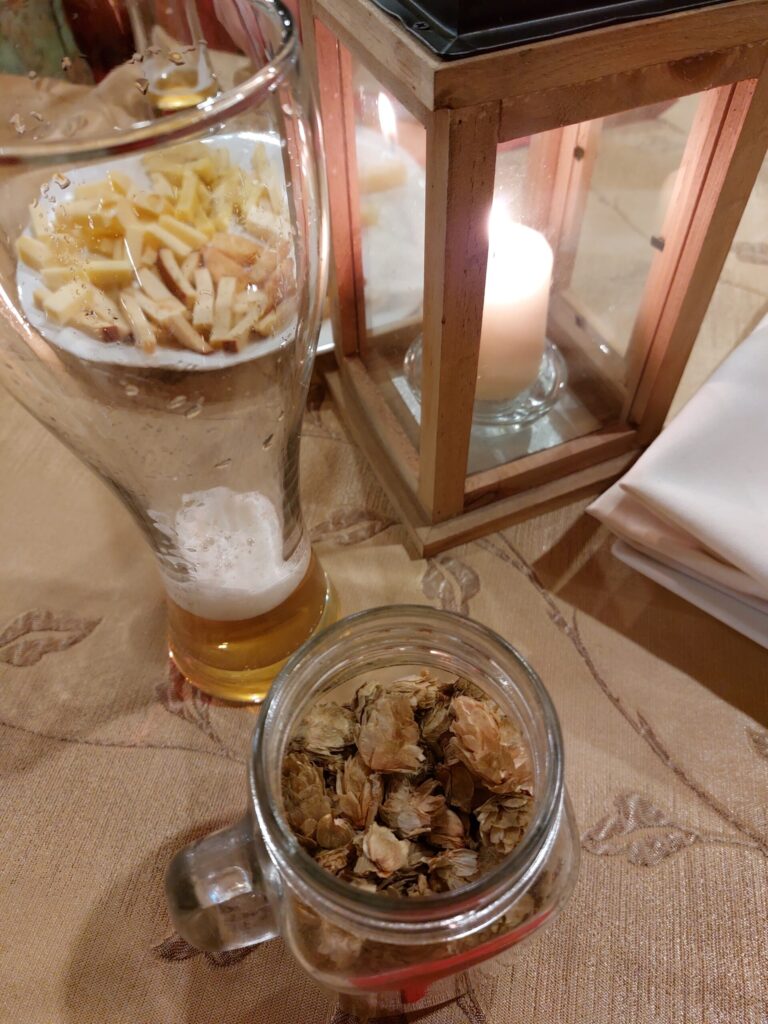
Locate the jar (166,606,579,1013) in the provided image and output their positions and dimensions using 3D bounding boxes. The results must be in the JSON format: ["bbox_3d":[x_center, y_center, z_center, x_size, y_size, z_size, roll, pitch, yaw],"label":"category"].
[{"bbox_3d":[-0.005,0.094,0.209,0.109,0.130,0.083,-14,53,-8],"label":"jar"}]

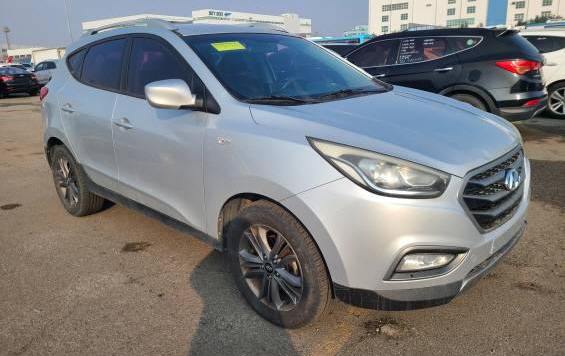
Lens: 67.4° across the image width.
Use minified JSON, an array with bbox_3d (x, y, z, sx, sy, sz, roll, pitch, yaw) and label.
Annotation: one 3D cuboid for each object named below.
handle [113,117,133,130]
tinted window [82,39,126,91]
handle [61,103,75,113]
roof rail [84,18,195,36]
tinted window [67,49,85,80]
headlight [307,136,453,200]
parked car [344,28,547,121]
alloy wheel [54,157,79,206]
[{"bbox_3d":[-1.061,-0.365,2.839,0.250,0.060,0.060,12,21,42],"label":"handle"},{"bbox_3d":[-1.347,-0.858,3.261,0.791,0.392,0.050,12,-6,42],"label":"tinted window"},{"bbox_3d":[-1.740,-0.558,3.417,0.230,0.055,0.055,12,21,41],"label":"handle"},{"bbox_3d":[-1.161,-1.120,3.187,1.570,0.120,0.060,17,23,40],"label":"roof rail"},{"bbox_3d":[-1.766,-0.962,3.663,0.469,0.269,0.050,12,-6,45],"label":"tinted window"},{"bbox_3d":[0.411,-0.045,1.833,0.570,0.260,0.370,12,21,42],"label":"headlight"},{"bbox_3d":[2.164,-1.782,7.815,4.690,1.680,1.880,7,17,30],"label":"parked car"},{"bbox_3d":[-1.946,0.020,3.987,0.465,0.465,0.200,12,21,41],"label":"alloy wheel"}]

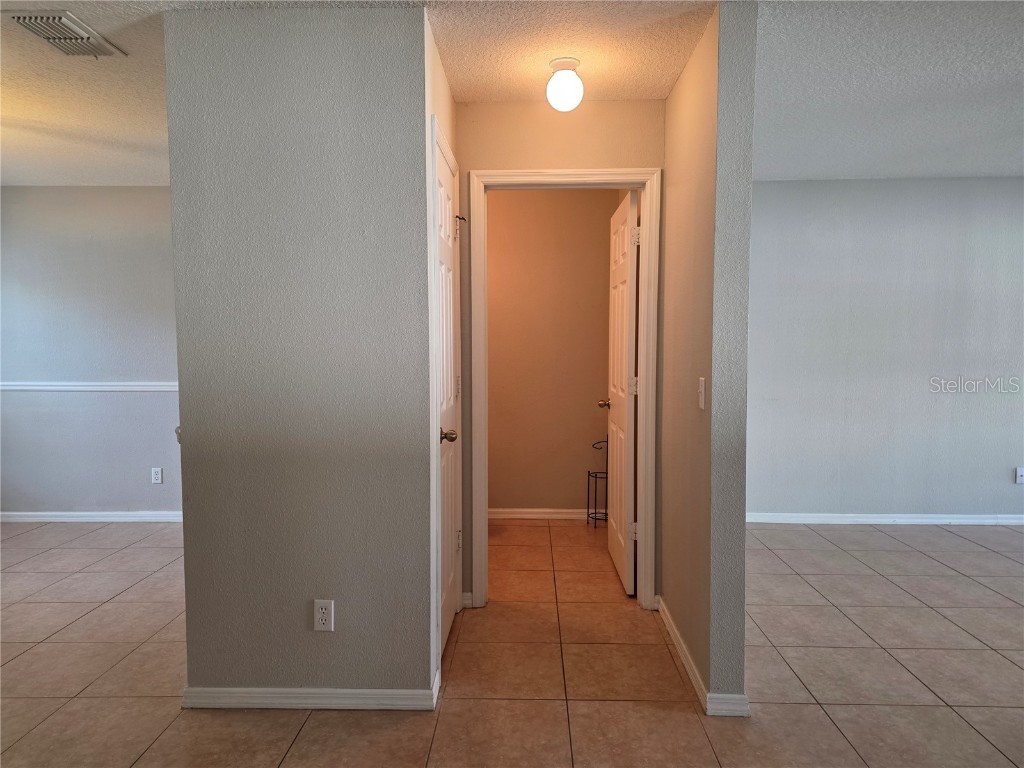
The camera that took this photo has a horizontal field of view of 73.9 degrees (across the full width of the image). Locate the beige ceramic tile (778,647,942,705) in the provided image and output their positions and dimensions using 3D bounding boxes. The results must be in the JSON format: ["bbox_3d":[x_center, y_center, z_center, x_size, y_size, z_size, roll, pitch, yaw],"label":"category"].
[{"bbox_3d":[1.345,1.141,2.669,0.452,0.010,0.452,0,3,2],"label":"beige ceramic tile"}]

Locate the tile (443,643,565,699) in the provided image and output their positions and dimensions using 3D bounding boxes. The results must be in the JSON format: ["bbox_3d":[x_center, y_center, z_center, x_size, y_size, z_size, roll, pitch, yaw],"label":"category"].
[{"bbox_3d":[-0.020,1.155,2.747,0.457,0.010,0.457,0,3,2],"label":"tile"}]

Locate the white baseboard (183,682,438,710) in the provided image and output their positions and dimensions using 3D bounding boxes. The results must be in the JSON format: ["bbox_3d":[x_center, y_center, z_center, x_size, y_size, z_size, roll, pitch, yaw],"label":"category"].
[{"bbox_3d":[-0.729,1.133,2.462,0.910,0.081,0.014,0,3,2],"label":"white baseboard"}]

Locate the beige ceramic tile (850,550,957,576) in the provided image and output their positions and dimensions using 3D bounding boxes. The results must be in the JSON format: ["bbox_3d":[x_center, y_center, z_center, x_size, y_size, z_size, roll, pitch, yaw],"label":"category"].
[{"bbox_3d":[2.295,1.058,4.008,0.452,0.010,0.452,0,3,2],"label":"beige ceramic tile"}]

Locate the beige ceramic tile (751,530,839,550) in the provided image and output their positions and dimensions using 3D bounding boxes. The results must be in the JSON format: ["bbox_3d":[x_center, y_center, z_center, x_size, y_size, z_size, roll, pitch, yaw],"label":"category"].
[{"bbox_3d":[1.856,1.032,4.485,0.453,0.010,0.453,0,3,2],"label":"beige ceramic tile"}]

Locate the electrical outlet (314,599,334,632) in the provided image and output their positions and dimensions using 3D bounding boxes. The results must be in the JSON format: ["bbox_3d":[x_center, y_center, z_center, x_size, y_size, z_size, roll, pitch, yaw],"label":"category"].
[{"bbox_3d":[-0.676,0.837,2.455,0.072,0.114,0.008,0,3,2],"label":"electrical outlet"}]

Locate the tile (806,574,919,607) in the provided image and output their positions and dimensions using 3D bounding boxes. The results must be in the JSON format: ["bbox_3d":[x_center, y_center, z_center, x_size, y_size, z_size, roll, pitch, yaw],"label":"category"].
[{"bbox_3d":[1.831,1.086,3.573,0.453,0.010,0.453,0,3,2],"label":"tile"}]

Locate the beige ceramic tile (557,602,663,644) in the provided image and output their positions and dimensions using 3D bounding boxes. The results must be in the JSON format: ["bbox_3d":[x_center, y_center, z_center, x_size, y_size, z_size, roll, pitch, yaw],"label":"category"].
[{"bbox_3d":[0.447,1.118,3.155,0.453,0.010,0.453,0,3,2],"label":"beige ceramic tile"}]

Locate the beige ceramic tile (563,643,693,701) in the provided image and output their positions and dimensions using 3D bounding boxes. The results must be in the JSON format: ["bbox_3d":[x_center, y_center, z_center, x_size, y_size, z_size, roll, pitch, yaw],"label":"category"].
[{"bbox_3d":[0.433,1.144,2.695,0.452,0.010,0.452,0,3,2],"label":"beige ceramic tile"}]

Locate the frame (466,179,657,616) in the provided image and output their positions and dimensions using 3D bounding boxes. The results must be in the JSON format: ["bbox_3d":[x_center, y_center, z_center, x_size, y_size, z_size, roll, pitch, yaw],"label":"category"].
[{"bbox_3d":[0.256,0.043,3.344,0.912,2.113,0.150,0,3,2],"label":"frame"}]

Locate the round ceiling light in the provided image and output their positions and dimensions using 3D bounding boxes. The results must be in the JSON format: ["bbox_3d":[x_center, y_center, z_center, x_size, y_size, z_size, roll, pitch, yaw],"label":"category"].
[{"bbox_3d":[0.219,-1.213,2.789,0.153,0.188,0.153,0,3,2],"label":"round ceiling light"}]

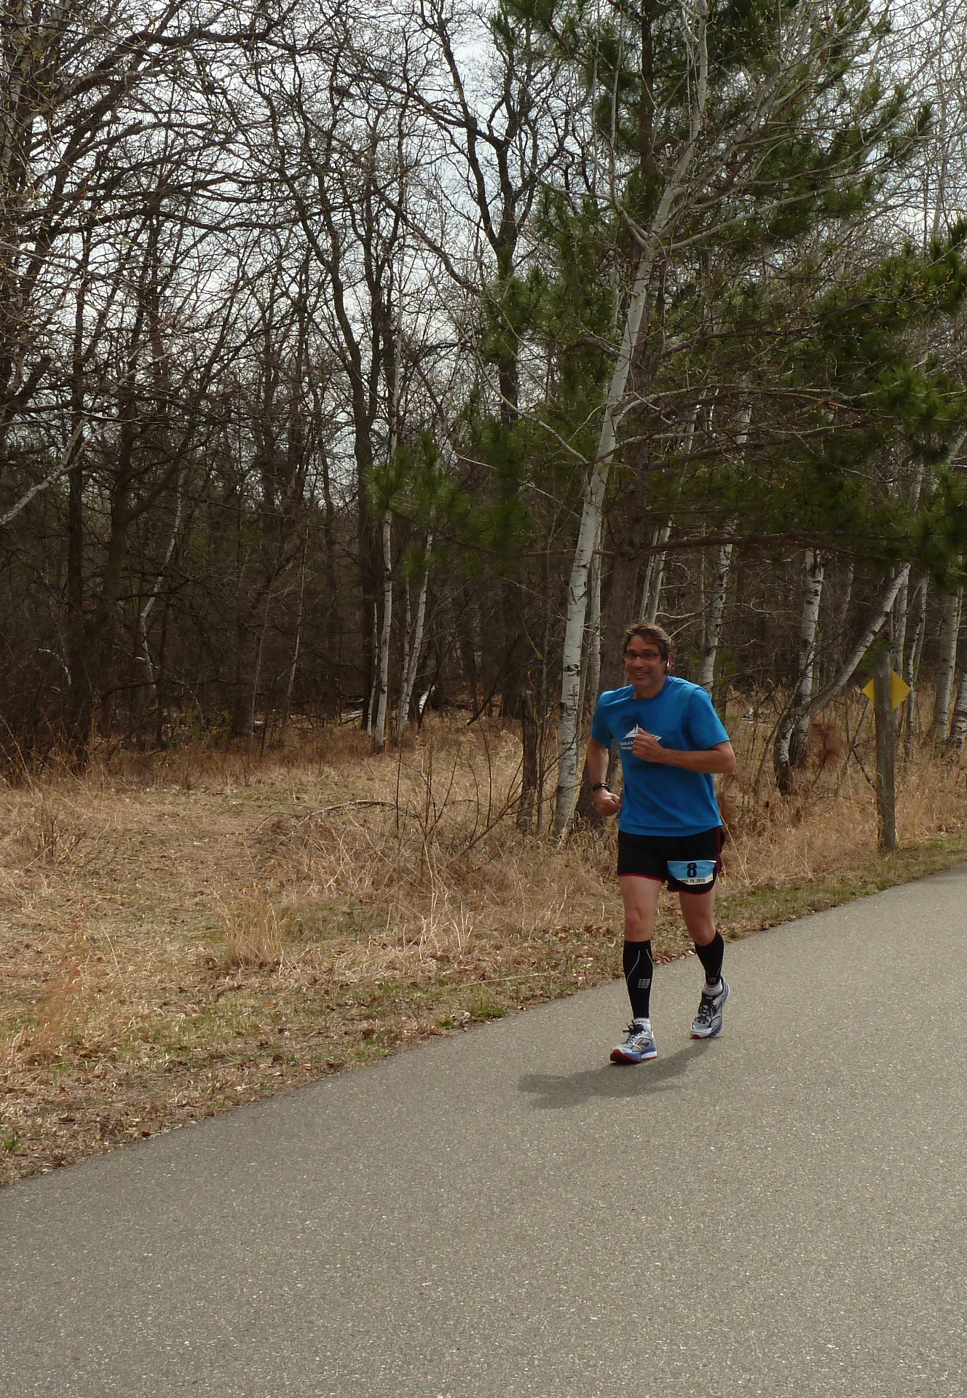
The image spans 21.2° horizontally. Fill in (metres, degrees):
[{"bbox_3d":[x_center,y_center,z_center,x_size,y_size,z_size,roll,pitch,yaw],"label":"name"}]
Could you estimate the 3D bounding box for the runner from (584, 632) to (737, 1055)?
[{"bbox_3d":[0.740,0.565,10.500,0.620,1.750,0.950,0,1,23],"label":"runner"}]

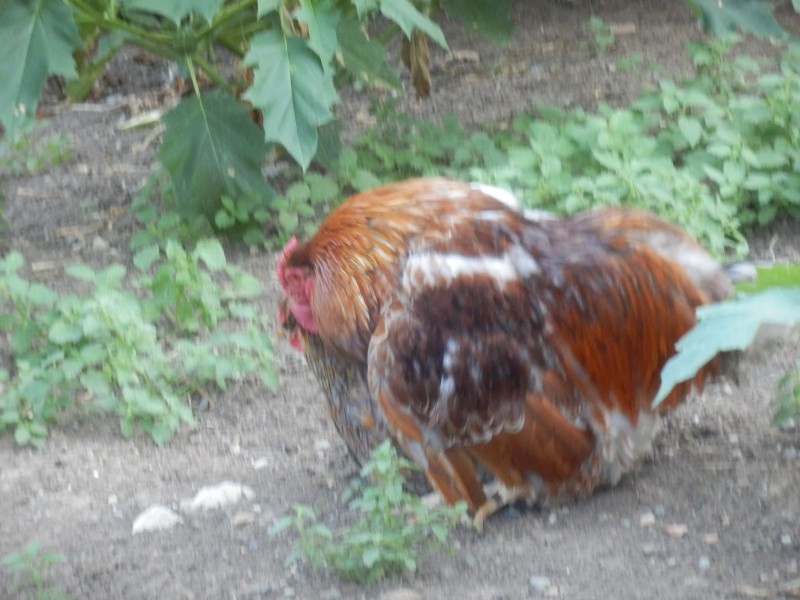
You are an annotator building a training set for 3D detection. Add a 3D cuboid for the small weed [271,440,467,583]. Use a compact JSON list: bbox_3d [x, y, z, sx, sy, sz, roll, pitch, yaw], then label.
[{"bbox_3d":[-0.029,0.192,4.150,0.175,0.115,0.140,0,18,0],"label":"small weed"}]

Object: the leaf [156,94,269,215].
[{"bbox_3d":[-0.204,-0.162,5.070,0.125,0.140,0.060,0,18,0],"label":"leaf"}]

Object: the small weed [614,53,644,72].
[{"bbox_3d":[0.288,-0.298,5.740,0.037,0.020,0.033,0,18,0],"label":"small weed"}]

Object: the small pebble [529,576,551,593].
[{"bbox_3d":[0.124,0.254,4.080,0.019,0.012,0.017,0,18,0],"label":"small pebble"}]

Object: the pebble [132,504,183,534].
[{"bbox_3d":[-0.224,0.203,4.230,0.046,0.022,0.034,0,18,0],"label":"pebble"}]

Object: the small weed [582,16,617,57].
[{"bbox_3d":[0.253,-0.335,5.810,0.043,0.045,0.038,0,18,0],"label":"small weed"}]

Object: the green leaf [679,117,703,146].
[{"bbox_3d":[0.330,-0.192,5.200,0.027,0.032,0.016,0,18,0],"label":"green leaf"}]

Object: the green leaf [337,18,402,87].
[{"bbox_3d":[-0.036,-0.285,5.250,0.080,0.085,0.045,0,18,0],"label":"green leaf"}]

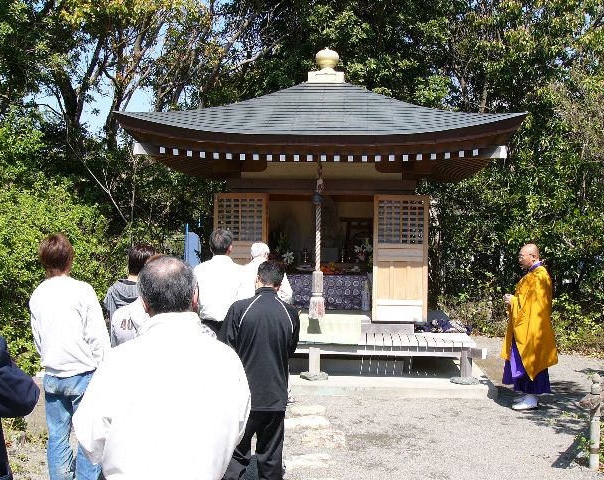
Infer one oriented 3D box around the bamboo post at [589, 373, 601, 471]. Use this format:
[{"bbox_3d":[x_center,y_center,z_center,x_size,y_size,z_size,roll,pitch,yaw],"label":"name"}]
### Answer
[{"bbox_3d":[2.160,1.338,5.460,0.068,0.710,0.068,1,0,0],"label":"bamboo post"}]

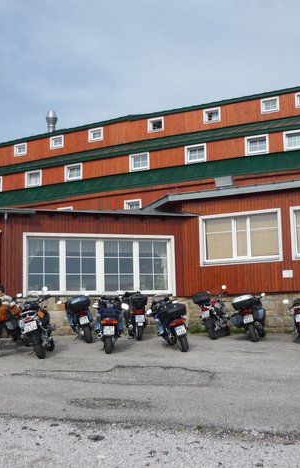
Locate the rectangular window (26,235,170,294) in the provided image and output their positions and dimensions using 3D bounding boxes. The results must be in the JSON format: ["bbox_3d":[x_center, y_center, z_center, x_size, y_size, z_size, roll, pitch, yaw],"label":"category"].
[{"bbox_3d":[-1.528,0.991,18.922,4.922,1.962,0.140,1,-9,-18],"label":"rectangular window"}]

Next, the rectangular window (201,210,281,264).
[{"bbox_3d":[2.866,0.137,19.026,2.713,1.619,0.140,-5,-9,26],"label":"rectangular window"}]

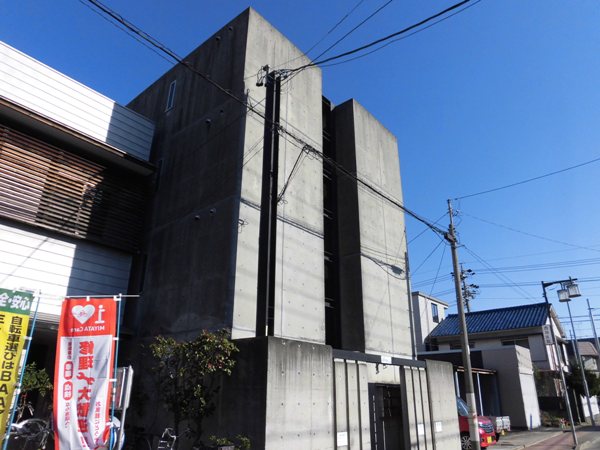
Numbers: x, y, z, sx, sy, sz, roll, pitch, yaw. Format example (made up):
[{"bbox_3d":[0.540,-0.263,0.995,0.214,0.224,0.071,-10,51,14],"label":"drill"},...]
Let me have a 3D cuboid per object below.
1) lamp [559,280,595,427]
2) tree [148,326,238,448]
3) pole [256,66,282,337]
[{"bbox_3d":[15.925,6.961,23.012,1.200,7.700,0.500,-17,-28,37],"label":"lamp"},{"bbox_3d":[-1.937,3.172,7.431,1.350,2.600,1.250,-17,-28,37],"label":"tree"},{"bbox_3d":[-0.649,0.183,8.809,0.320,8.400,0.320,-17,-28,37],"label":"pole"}]

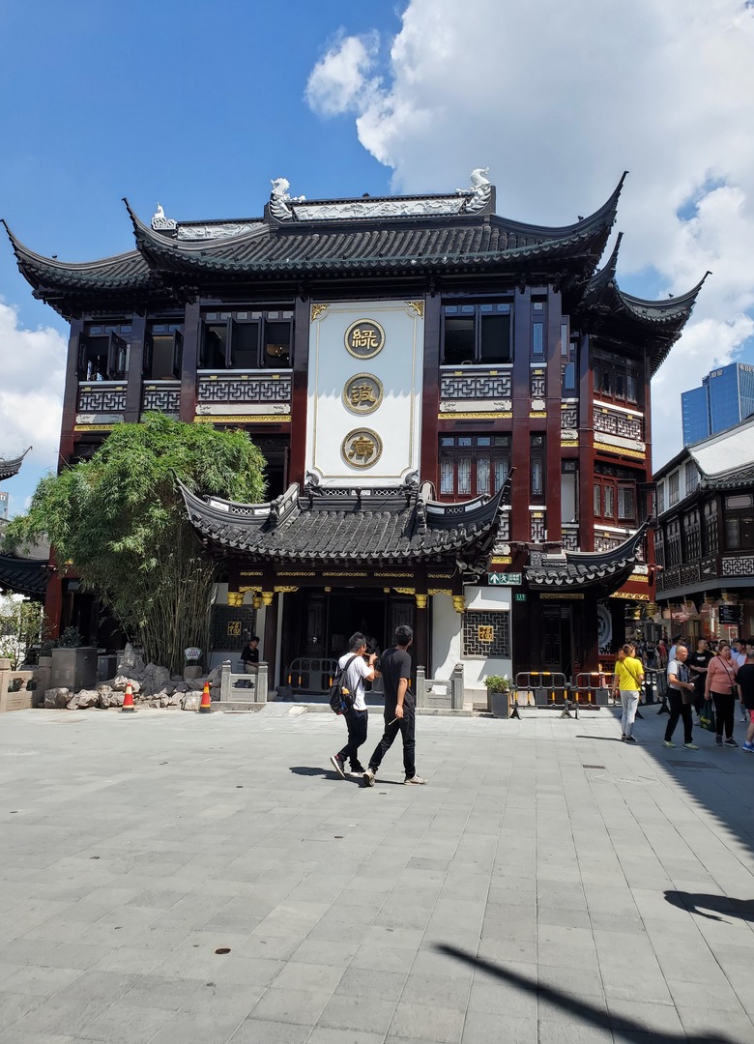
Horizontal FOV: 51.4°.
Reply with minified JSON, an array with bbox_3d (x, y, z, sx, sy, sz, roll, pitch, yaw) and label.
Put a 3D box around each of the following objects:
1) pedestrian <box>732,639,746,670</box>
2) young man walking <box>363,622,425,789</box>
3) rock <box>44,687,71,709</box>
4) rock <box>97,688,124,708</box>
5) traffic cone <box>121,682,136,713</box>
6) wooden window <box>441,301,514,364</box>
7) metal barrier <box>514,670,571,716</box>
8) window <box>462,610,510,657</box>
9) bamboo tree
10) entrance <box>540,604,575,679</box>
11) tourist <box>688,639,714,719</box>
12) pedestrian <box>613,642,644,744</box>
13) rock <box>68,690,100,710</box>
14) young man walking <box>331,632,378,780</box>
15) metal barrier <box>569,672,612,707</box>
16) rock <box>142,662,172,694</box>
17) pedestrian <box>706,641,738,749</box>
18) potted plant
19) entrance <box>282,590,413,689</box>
[{"bbox_3d":[8.097,3.561,17.572,0.400,1.760,0.500,3,-9,-11],"label":"pedestrian"},{"bbox_3d":[0.268,2.089,9.069,0.600,1.770,0.520,7,-10,-35],"label":"young man walking"},{"bbox_3d":[-6.987,3.837,17.150,0.540,0.450,0.480,0,-8,7],"label":"rock"},{"bbox_3d":[-5.823,3.940,17.540,0.570,0.420,0.450,0,-9,6],"label":"rock"},{"bbox_3d":[-5.172,3.652,16.428,0.360,0.650,0.360,0,-8,7],"label":"traffic cone"},{"bbox_3d":[2.578,-4.830,20.164,1.806,1.691,0.150,0,-9,6],"label":"wooden window"},{"bbox_3d":[3.550,3.741,16.950,1.300,0.980,0.450,3,-9,-13],"label":"metal barrier"},{"bbox_3d":[2.634,2.717,18.916,1.175,1.174,0.100,0,-9,6],"label":"window"},{"bbox_3d":[-5.674,0.508,18.300,5.400,6.200,4.200,0,-8,7],"label":"bamboo tree"},{"bbox_3d":[4.454,3.284,19.416,0.850,2.500,0.250,0,-9,8],"label":"entrance"},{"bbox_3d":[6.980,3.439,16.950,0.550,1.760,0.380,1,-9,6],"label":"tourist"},{"bbox_3d":[4.287,2.907,13.430,0.500,1.630,0.380,-3,-10,27],"label":"pedestrian"},{"bbox_3d":[-6.138,3.690,16.447,0.640,0.420,0.500,5,-9,-20],"label":"rock"},{"bbox_3d":[-0.254,2.211,9.576,0.560,1.690,0.470,8,-11,-36],"label":"young man walking"},{"bbox_3d":[4.954,3.822,17.238,1.320,0.980,0.450,1,-8,1],"label":"metal barrier"},{"bbox_3d":[-4.972,3.536,17.650,0.640,0.670,0.550,0,-8,7],"label":"rock"},{"bbox_3d":[5.768,2.897,13.204,0.540,1.660,0.380,2,-8,-8],"label":"pedestrian"},{"bbox_3d":[2.701,3.857,17.391,0.600,0.930,0.520,0,-9,6],"label":"potted plant"},{"bbox_3d":[-0.662,2.789,18.684,3.200,2.500,0.700,0,-9,8],"label":"entrance"}]

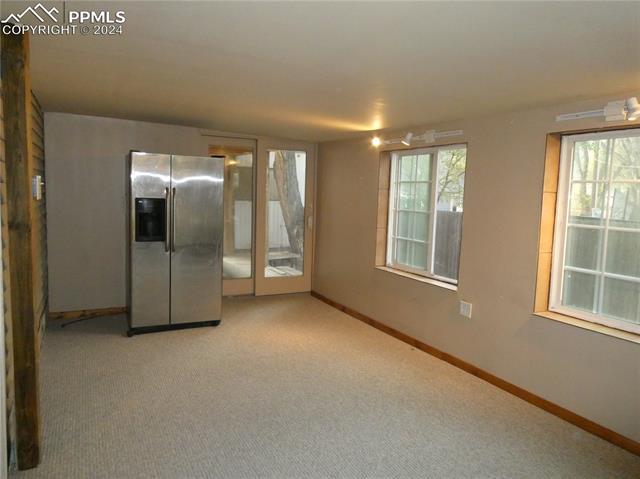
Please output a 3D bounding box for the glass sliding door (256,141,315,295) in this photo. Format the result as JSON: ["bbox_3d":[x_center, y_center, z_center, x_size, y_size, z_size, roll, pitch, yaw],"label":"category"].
[{"bbox_3d":[-0.454,-0.283,5.875,0.849,2.029,0.050,-1,6,-27],"label":"glass sliding door"}]

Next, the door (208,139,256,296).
[{"bbox_3d":[-1.111,-0.275,5.621,0.745,2.015,0.050,-1,6,-27],"label":"door"}]

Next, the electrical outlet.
[{"bbox_3d":[1.188,0.570,3.607,0.012,0.117,0.117,-1,6,-27],"label":"electrical outlet"}]

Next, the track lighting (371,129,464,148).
[{"bbox_3d":[0.857,-0.915,4.081,0.130,0.120,1.180,-1,6,-27],"label":"track lighting"}]

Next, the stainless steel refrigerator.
[{"bbox_3d":[-1.514,0.020,4.589,0.857,1.722,0.790,-1,6,-26],"label":"stainless steel refrigerator"}]

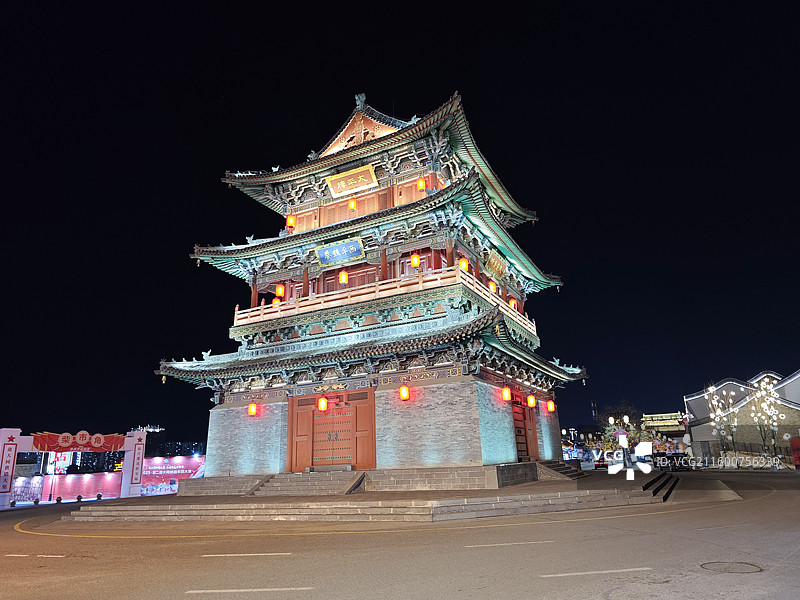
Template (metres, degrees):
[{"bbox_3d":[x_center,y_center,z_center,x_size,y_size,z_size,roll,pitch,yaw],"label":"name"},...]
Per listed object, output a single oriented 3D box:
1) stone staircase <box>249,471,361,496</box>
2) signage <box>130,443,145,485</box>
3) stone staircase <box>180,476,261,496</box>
[{"bbox_3d":[-3.625,7.403,21.347,4.300,0.760,1.700,-11,-19,25],"label":"stone staircase"},{"bbox_3d":[-19.295,12.102,39.165,0.100,2.850,0.780,-11,-19,25],"label":"signage"},{"bbox_3d":[-7.824,8.451,24.133,5.000,0.750,1.100,-11,-19,25],"label":"stone staircase"}]

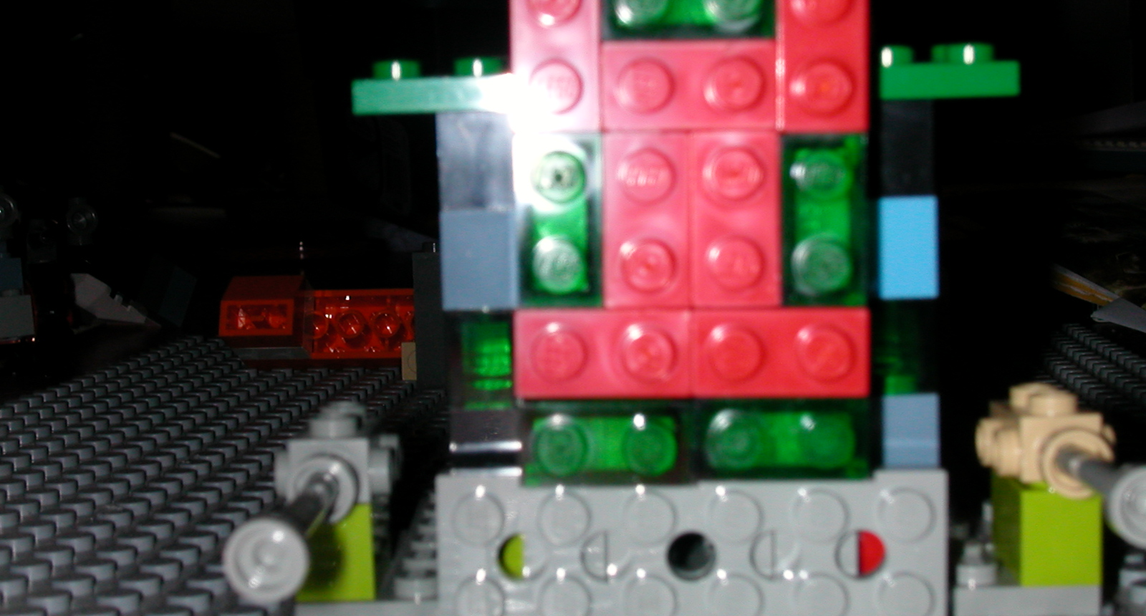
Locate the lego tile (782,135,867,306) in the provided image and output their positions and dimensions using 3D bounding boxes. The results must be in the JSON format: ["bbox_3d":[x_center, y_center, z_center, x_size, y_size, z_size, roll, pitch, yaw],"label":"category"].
[{"bbox_3d":[0.023,-0.008,0.176,0.008,0.016,0.011,0,4,2],"label":"lego tile"}]

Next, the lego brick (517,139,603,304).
[{"bbox_3d":[-0.001,-0.008,0.177,0.008,0.016,0.011,0,4,2],"label":"lego brick"}]

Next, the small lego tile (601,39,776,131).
[{"bbox_3d":[0.010,-0.020,0.174,0.016,0.008,0.009,0,4,3],"label":"small lego tile"}]

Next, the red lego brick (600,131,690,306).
[{"bbox_3d":[0.007,-0.008,0.175,0.008,0.016,0.009,0,4,3],"label":"red lego brick"}]

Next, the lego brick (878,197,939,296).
[{"bbox_3d":[0.031,-0.006,0.187,0.008,0.010,0.010,-1,5,3],"label":"lego brick"}]

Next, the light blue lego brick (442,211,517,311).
[{"bbox_3d":[-0.009,-0.005,0.191,0.008,0.010,0.008,-2,5,2],"label":"light blue lego brick"}]

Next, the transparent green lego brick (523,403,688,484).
[{"bbox_3d":[0.003,0.012,0.177,0.016,0.008,0.009,0,4,3],"label":"transparent green lego brick"}]

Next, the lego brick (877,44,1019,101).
[{"bbox_3d":[0.035,-0.023,0.190,0.016,0.005,0.015,-1,5,3],"label":"lego brick"}]

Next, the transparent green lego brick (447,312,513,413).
[{"bbox_3d":[-0.008,0.005,0.192,0.008,0.010,0.008,-2,5,2],"label":"transparent green lego brick"}]

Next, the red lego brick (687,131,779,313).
[{"bbox_3d":[0.015,-0.008,0.176,0.008,0.016,0.011,0,4,2],"label":"red lego brick"}]

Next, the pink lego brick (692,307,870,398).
[{"bbox_3d":[0.019,0.004,0.175,0.016,0.008,0.009,0,4,3],"label":"pink lego brick"}]

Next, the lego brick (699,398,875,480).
[{"bbox_3d":[0.019,0.012,0.178,0.016,0.008,0.011,0,4,2],"label":"lego brick"}]

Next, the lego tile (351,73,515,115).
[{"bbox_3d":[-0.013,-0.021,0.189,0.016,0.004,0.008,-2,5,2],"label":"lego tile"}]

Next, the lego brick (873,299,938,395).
[{"bbox_3d":[0.032,0.003,0.190,0.008,0.010,0.008,-2,5,2],"label":"lego brick"}]

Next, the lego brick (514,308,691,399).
[{"bbox_3d":[0.003,0.004,0.176,0.016,0.008,0.009,0,4,3],"label":"lego brick"}]

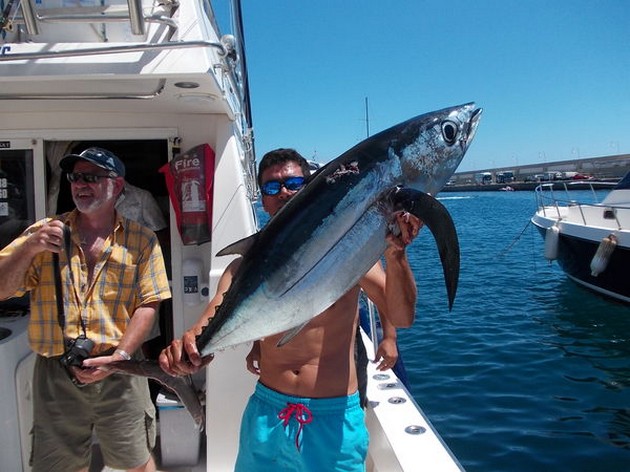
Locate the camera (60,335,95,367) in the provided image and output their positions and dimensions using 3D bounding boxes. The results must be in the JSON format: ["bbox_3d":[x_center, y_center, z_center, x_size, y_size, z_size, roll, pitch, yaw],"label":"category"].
[{"bbox_3d":[-0.875,0.426,1.880,0.105,0.085,0.120,10,39,28],"label":"camera"}]

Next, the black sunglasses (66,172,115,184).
[{"bbox_3d":[-0.862,-0.223,1.990,0.143,0.043,0.145,2,3,19],"label":"black sunglasses"}]

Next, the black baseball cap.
[{"bbox_3d":[-0.866,-0.303,2.000,0.180,0.125,0.270,2,-2,20],"label":"black baseball cap"}]

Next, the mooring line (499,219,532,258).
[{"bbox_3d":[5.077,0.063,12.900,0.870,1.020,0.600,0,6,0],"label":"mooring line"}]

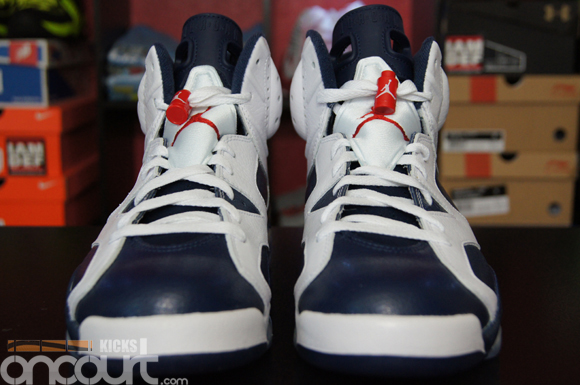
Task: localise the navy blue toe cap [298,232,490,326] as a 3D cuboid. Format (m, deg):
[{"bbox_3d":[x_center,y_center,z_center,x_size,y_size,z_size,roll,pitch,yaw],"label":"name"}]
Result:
[{"bbox_3d":[0.051,0.046,0.418,0.094,0.043,0.084,0,10,0],"label":"navy blue toe cap"}]

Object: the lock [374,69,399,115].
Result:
[{"bbox_3d":[0.056,-0.059,0.488,0.013,0.026,0.013,5,-16,6],"label":"lock"}]

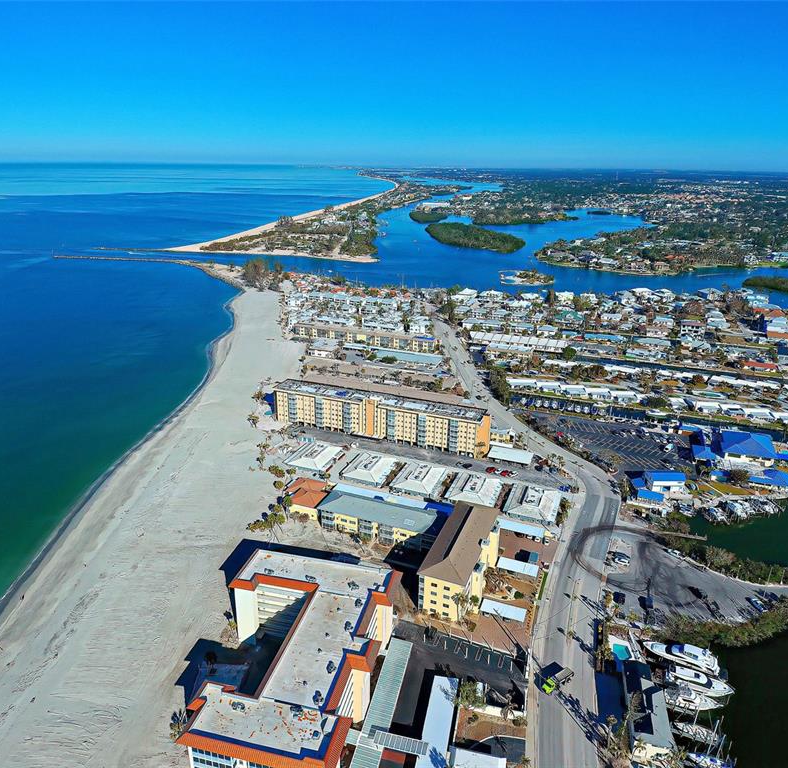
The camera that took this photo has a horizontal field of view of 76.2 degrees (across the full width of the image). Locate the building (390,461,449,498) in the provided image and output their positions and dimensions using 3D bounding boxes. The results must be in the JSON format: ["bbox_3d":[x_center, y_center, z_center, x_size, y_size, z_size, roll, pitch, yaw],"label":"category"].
[{"bbox_3d":[10.140,36.840,198.350,16.500,4.300,19.000,9,25,18],"label":"building"}]

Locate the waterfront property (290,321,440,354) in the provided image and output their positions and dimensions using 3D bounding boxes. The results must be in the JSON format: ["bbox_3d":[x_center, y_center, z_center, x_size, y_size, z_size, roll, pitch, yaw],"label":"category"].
[{"bbox_3d":[-20.380,-34.010,353.410,102.000,9.700,14.000,7,24,15],"label":"waterfront property"}]

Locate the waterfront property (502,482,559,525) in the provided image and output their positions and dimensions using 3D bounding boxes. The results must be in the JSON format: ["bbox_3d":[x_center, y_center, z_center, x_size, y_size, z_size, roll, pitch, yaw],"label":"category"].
[{"bbox_3d":[51.260,43.190,184.960,17.400,4.300,19.000,9,25,18],"label":"waterfront property"}]

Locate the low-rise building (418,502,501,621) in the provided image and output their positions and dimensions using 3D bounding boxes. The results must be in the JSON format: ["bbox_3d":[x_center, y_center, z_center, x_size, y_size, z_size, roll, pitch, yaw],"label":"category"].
[{"bbox_3d":[21.130,53.700,155.790,14.800,14.000,37.500,11,25,22],"label":"low-rise building"}]

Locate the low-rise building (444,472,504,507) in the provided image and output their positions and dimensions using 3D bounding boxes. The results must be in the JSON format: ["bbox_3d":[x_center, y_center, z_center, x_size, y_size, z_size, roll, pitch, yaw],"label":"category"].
[{"bbox_3d":[31.670,41.790,196.020,18.400,4.800,18.900,9,24,18],"label":"low-rise building"}]

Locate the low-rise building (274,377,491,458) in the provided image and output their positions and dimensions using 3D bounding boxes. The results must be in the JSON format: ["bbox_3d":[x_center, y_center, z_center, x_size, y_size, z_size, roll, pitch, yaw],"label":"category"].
[{"bbox_3d":[-8.240,15.570,239.460,102.000,18.000,14.500,9,24,17],"label":"low-rise building"}]

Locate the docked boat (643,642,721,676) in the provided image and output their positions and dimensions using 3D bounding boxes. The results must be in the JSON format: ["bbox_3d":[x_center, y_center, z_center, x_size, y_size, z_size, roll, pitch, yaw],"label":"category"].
[{"bbox_3d":[74.990,70.880,131.460,17.700,5.300,4.800,10,25,21],"label":"docked boat"}]

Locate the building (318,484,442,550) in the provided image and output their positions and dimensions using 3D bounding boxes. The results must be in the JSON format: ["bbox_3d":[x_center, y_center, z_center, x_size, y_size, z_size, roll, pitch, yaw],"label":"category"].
[{"bbox_3d":[-4.870,45.610,172.150,39.000,8.800,12.200,9,25,18],"label":"building"}]

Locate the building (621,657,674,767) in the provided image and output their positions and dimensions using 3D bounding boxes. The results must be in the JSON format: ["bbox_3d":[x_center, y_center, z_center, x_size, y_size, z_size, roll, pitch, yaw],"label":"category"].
[{"bbox_3d":[56.390,73.380,113.660,8.200,6.000,19.500,6,24,13],"label":"building"}]

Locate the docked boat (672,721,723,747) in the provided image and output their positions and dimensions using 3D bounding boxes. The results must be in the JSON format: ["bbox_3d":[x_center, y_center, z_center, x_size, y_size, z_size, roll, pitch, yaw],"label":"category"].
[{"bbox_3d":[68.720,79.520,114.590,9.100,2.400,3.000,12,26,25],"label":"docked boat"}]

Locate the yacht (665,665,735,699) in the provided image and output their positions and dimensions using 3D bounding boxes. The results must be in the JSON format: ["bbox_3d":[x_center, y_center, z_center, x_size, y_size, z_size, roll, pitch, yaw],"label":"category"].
[{"bbox_3d":[73.400,72.230,121.790,14.000,4.400,4.600,9,25,18],"label":"yacht"}]

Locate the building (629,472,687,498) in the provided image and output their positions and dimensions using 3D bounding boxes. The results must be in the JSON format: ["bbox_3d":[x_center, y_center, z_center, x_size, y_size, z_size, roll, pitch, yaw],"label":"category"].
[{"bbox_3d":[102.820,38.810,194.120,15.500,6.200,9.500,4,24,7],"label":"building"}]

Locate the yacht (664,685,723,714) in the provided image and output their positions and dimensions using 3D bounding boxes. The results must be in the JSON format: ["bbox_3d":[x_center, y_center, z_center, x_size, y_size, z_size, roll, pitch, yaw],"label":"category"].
[{"bbox_3d":[69.780,73.830,118.260,11.800,4.200,4.100,7,24,15],"label":"yacht"}]

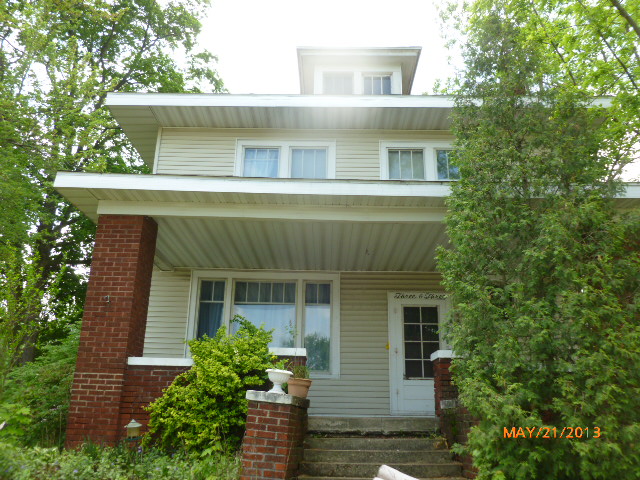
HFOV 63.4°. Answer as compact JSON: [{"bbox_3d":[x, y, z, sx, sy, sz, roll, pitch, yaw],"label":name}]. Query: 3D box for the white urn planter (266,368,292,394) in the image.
[{"bbox_3d":[-0.415,1.423,5.164,0.280,0.225,0.280,6,-16,1],"label":"white urn planter"}]

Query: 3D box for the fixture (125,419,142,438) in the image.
[{"bbox_3d":[-2.036,2.071,5.646,0.200,0.235,0.200,1,-19,1],"label":"fixture"}]

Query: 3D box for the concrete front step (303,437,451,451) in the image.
[{"bbox_3d":[0.654,2.439,6.210,1.670,0.128,0.340,1,-19,1],"label":"concrete front step"}]

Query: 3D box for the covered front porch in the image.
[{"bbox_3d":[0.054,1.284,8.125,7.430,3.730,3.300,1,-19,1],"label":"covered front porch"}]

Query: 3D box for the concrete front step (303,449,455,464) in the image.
[{"bbox_3d":[0.651,2.447,5.858,1.680,0.127,0.340,1,-19,1],"label":"concrete front step"}]

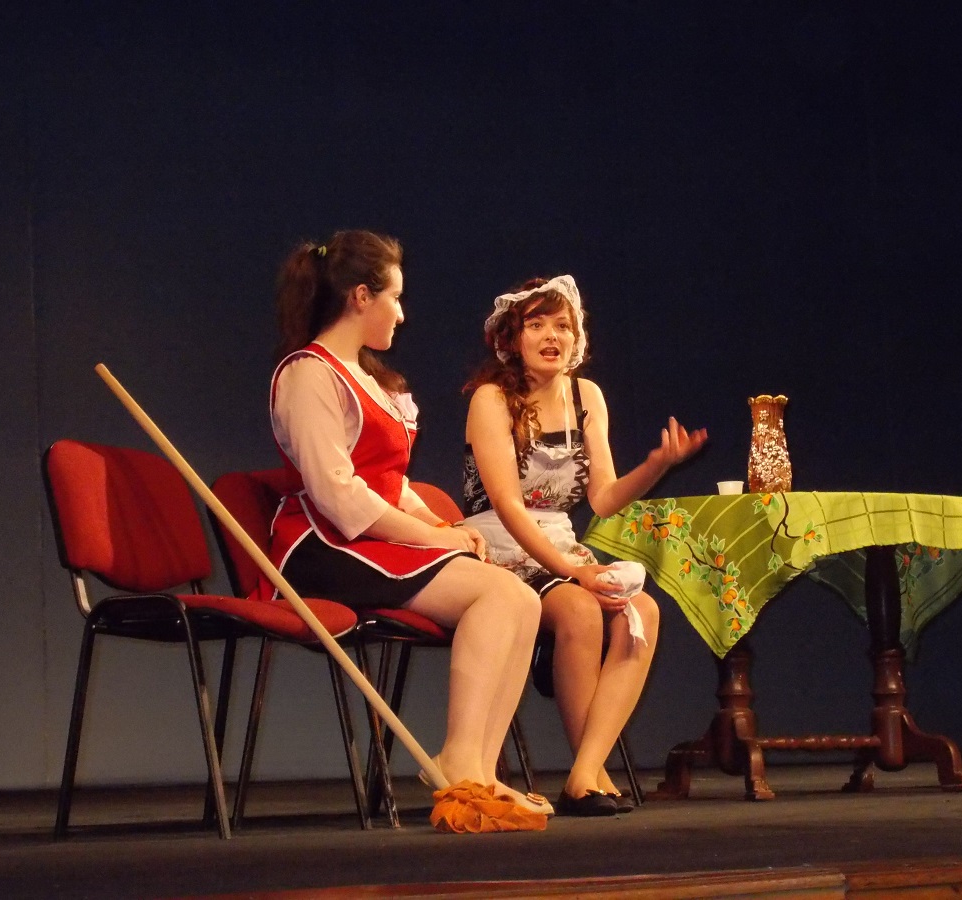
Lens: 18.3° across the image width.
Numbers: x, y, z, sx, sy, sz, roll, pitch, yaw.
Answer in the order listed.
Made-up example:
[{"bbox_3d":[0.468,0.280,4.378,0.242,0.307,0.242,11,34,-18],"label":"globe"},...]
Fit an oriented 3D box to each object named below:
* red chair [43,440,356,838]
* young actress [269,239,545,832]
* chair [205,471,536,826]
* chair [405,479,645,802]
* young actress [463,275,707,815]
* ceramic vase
[{"bbox_3d":[-0.574,0.385,6.194,0.540,0.820,0.525,-5,-6,32],"label":"red chair"},{"bbox_3d":[-0.150,0.159,6.462,0.640,1.290,0.470,-4,-6,24],"label":"young actress"},{"bbox_3d":[-0.225,0.412,6.518,0.540,0.800,0.525,-6,-6,36],"label":"chair"},{"bbox_3d":[0.028,0.457,7.108,0.540,0.800,0.525,-6,-7,38],"label":"chair"},{"bbox_3d":[0.222,0.208,6.928,0.490,1.250,0.700,3,-7,-41],"label":"young actress"},{"bbox_3d":[0.725,-0.015,7.529,0.112,0.260,0.112,-2,-5,0],"label":"ceramic vase"}]

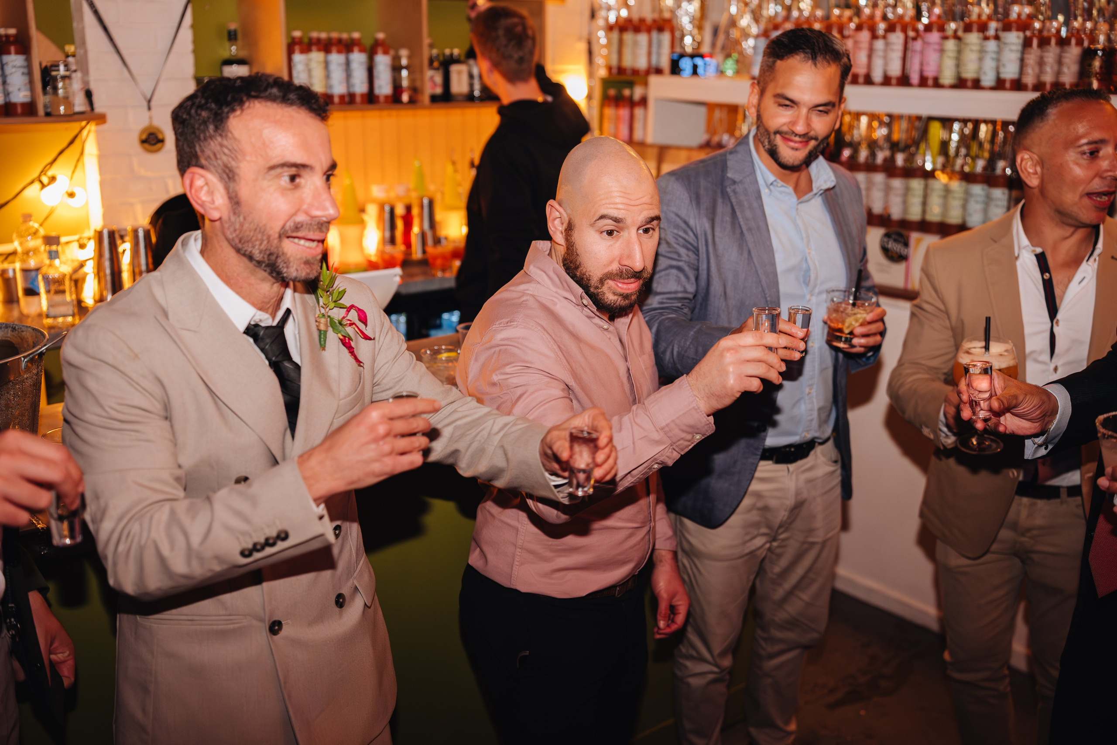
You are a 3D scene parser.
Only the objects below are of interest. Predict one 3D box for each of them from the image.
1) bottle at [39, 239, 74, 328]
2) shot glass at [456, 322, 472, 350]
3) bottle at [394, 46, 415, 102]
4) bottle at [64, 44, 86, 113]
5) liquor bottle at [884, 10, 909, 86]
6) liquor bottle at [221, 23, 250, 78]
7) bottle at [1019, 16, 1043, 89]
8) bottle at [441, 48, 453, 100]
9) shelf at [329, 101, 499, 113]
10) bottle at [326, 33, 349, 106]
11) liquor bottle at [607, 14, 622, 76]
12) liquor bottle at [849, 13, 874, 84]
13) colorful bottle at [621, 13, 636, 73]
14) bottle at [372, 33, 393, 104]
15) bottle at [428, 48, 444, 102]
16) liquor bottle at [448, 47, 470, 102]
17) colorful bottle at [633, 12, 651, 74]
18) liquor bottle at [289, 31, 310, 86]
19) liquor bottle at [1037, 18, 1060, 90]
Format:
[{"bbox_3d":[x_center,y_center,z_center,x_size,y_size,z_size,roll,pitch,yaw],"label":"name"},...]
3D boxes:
[{"bbox_3d":[-1.352,-0.243,2.930,0.083,0.242,0.080,-6,18,-22],"label":"bottle"},{"bbox_3d":[-0.172,-0.054,2.200,0.068,0.078,0.068,-6,18,-22],"label":"shot glass"},{"bbox_3d":[-0.535,-1.028,3.770,0.061,0.187,0.061,1,16,0],"label":"bottle"},{"bbox_3d":[-1.397,-0.849,3.140,0.055,0.190,0.055,-13,22,-41],"label":"bottle"},{"bbox_3d":[1.041,-1.002,3.337,0.062,0.227,0.062,6,18,16],"label":"liquor bottle"},{"bbox_3d":[-0.970,-0.922,3.258,0.085,0.240,0.085,-13,22,-40],"label":"liquor bottle"},{"bbox_3d":[1.332,-0.892,3.037,0.052,0.191,0.052,8,18,22],"label":"bottle"},{"bbox_3d":[-0.382,-1.022,3.729,0.052,0.173,0.052,1,16,0],"label":"bottle"},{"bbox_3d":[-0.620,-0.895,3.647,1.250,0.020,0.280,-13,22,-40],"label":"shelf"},{"bbox_3d":[-0.720,-0.987,3.517,0.065,0.225,0.065,1,17,0],"label":"bottle"},{"bbox_3d":[0.224,-1.286,4.256,0.067,0.234,0.067,1,16,0],"label":"liquor bottle"},{"bbox_3d":[0.975,-1.038,3.474,0.067,0.222,0.067,-13,22,-40],"label":"liquor bottle"},{"bbox_3d":[0.274,-1.274,4.208,0.062,0.222,0.062,2,17,3],"label":"colorful bottle"},{"bbox_3d":[-0.577,-0.993,3.544,0.068,0.225,0.068,1,16,0],"label":"bottle"},{"bbox_3d":[-0.431,-1.049,3.817,0.056,0.184,0.056,1,17,0],"label":"bottle"},{"bbox_3d":[-0.355,-1.068,3.898,0.066,0.180,0.066,-14,22,-40],"label":"liquor bottle"},{"bbox_3d":[0.326,-1.252,4.146,0.067,0.228,0.067,1,16,0],"label":"colorful bottle"},{"bbox_3d":[-0.851,-0.996,3.560,0.064,0.237,0.064,-13,22,-41],"label":"liquor bottle"},{"bbox_3d":[1.367,-0.881,3.001,0.052,0.191,0.052,8,18,22],"label":"liquor bottle"}]

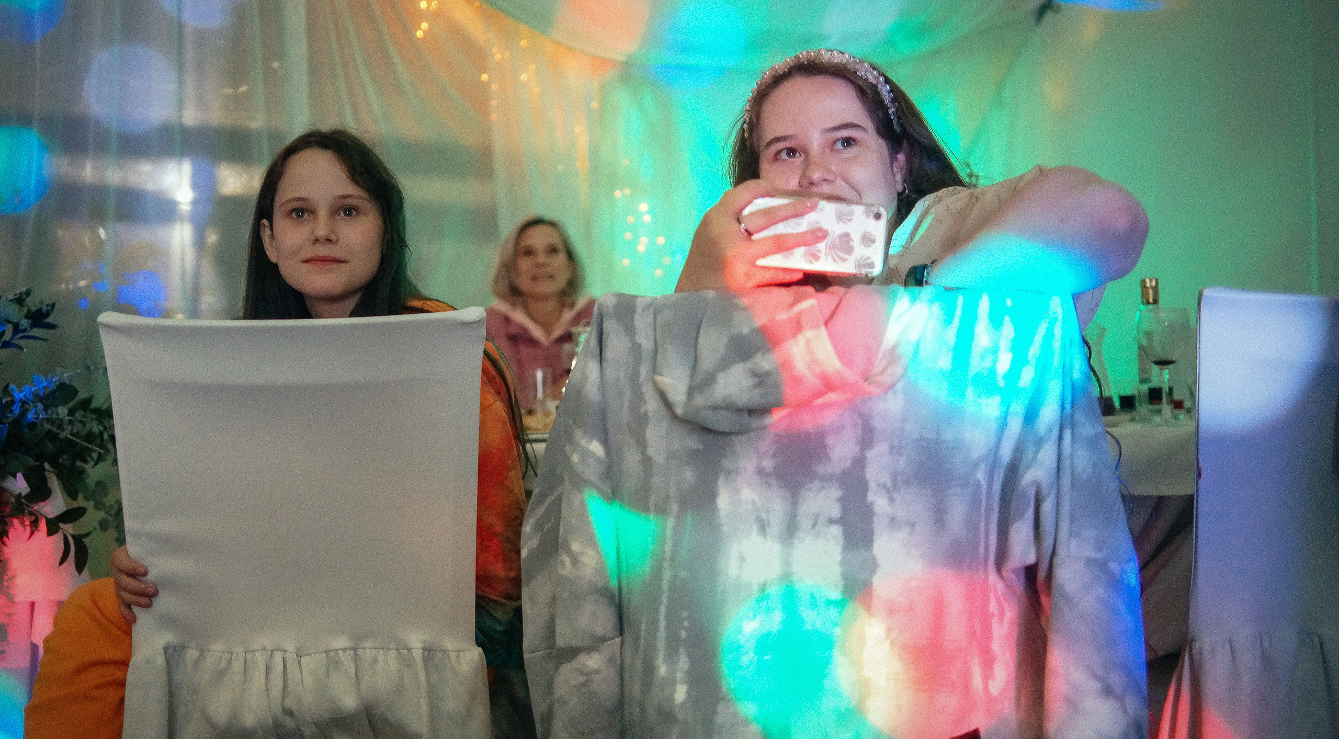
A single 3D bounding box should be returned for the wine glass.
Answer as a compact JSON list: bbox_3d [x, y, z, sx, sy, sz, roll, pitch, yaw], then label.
[{"bbox_3d":[0.921,-0.010,1.940,0.100,0.220,0.100,0,-1,25],"label":"wine glass"}]

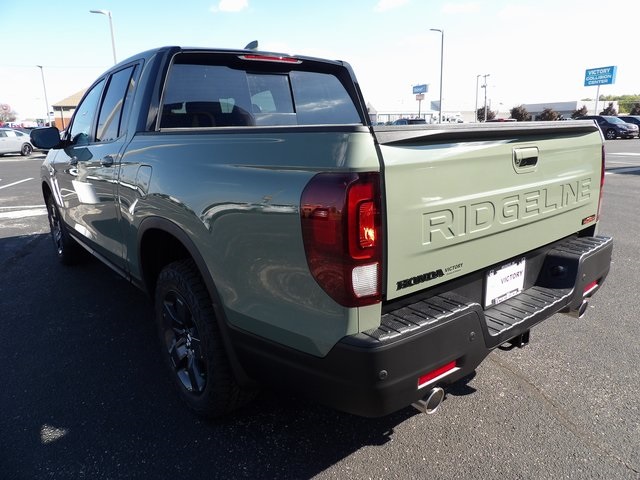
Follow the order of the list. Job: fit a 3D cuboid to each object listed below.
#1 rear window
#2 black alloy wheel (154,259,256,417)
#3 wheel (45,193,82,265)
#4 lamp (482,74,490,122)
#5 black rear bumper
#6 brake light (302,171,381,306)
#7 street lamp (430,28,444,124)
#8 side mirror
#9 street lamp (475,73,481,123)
[{"bbox_3d":[-0.301,-0.905,2.828,1.500,0.430,0.070,-12,5,-38],"label":"rear window"},{"bbox_3d":[-0.547,0.449,2.117,0.245,0.740,0.740,-12,18,-38],"label":"black alloy wheel"},{"bbox_3d":[-2.554,-0.114,4.519,0.245,0.740,0.740,-12,18,-38],"label":"wheel"},{"bbox_3d":[23.900,-19.026,63.425,1.000,8.500,0.400,2,14,10],"label":"lamp"},{"bbox_3d":[0.628,0.223,1.949,1.900,0.360,0.680,-12,18,-38],"label":"black rear bumper"},{"bbox_3d":[0.064,0.002,1.219,0.175,0.365,0.195,-12,18,-38],"label":"brake light"},{"bbox_3d":[8.285,-10.755,31.899,1.050,8.000,0.350,-6,15,-21],"label":"street lamp"},{"bbox_3d":[-2.179,-0.816,3.529,0.225,0.170,0.140,-12,18,-38],"label":"side mirror"},{"bbox_3d":[22.290,-18.684,62.346,0.800,8.400,0.350,6,15,24],"label":"street lamp"}]

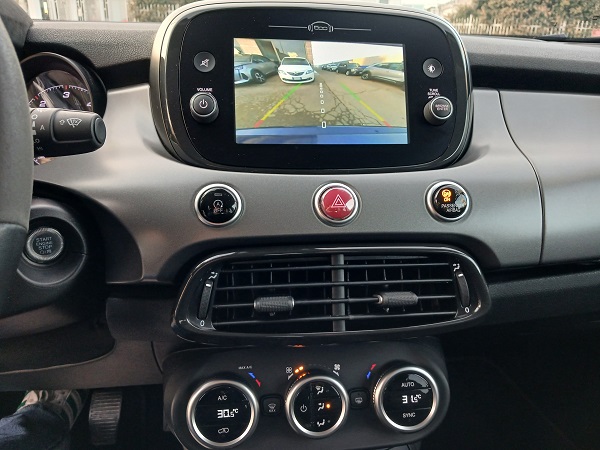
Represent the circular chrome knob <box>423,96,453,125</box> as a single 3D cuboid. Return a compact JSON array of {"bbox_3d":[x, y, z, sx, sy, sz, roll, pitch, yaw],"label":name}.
[{"bbox_3d":[0.126,-0.102,0.419,0.024,0.024,0.015,-1,-3,-9],"label":"circular chrome knob"}]

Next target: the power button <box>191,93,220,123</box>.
[{"bbox_3d":[-0.079,-0.098,0.388,0.024,0.024,0.015,-1,-3,-9],"label":"power button"}]

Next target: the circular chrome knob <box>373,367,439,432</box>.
[{"bbox_3d":[0.101,0.166,0.459,0.065,0.065,0.022,-1,6,-9],"label":"circular chrome knob"}]

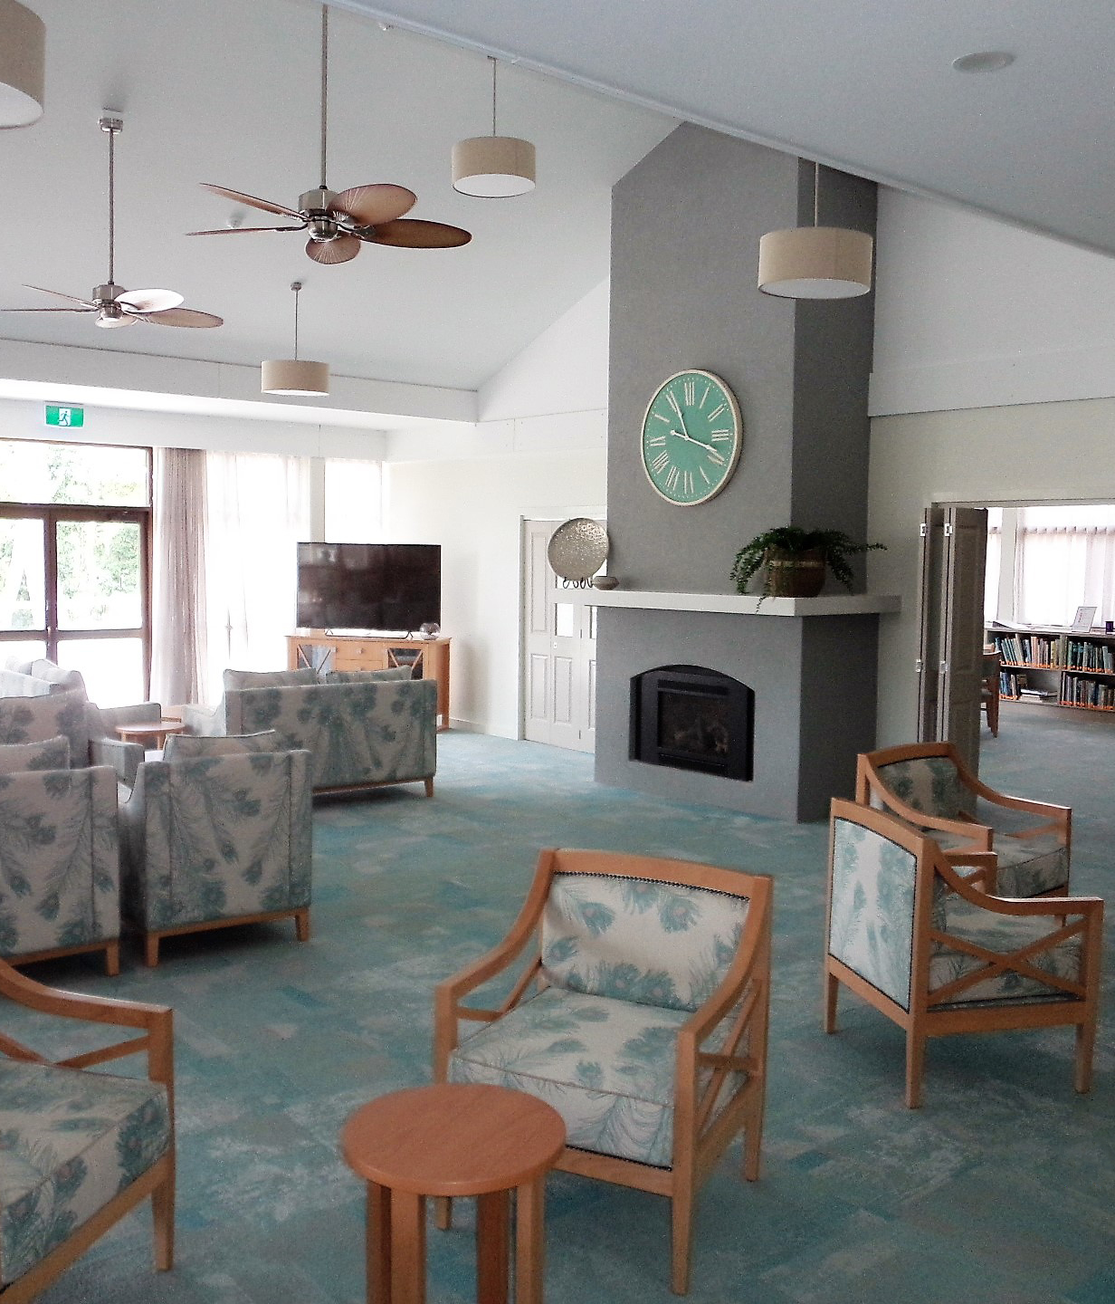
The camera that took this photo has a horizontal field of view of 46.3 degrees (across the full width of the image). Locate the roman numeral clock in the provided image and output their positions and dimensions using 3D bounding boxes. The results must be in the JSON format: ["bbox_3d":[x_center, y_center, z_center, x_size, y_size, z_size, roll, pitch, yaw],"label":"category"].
[{"bbox_3d":[0.921,-1.476,8.994,0.060,0.921,0.914,-4,6,-42],"label":"roman numeral clock"}]

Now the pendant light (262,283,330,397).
[{"bbox_3d":[-1.919,-2.331,9.645,0.501,0.771,0.501,1,5,0],"label":"pendant light"}]

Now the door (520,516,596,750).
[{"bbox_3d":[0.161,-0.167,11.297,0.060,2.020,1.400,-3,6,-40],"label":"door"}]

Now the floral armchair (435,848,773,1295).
[{"bbox_3d":[0.136,1.026,3.406,0.665,0.835,0.660,3,5,25],"label":"floral armchair"}]

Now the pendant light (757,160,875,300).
[{"bbox_3d":[1.188,-2.019,5.974,0.500,0.708,0.500,1,4,0],"label":"pendant light"}]

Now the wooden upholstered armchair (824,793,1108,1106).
[{"bbox_3d":[1.338,0.968,4.399,0.660,0.835,0.665,0,4,-13],"label":"wooden upholstered armchair"}]

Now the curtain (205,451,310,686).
[{"bbox_3d":[-2.842,-0.595,12.497,1.088,2.544,0.100,-3,6,-40],"label":"curtain"}]

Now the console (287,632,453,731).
[{"bbox_3d":[-1.812,0.303,12.612,1.522,0.873,0.477,2,5,19],"label":"console"}]

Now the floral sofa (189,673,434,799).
[{"bbox_3d":[-1.693,0.598,9.000,1.518,0.865,0.802,-3,6,-35],"label":"floral sofa"}]

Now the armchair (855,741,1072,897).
[{"bbox_3d":[1.788,0.895,5.763,0.701,0.868,0.653,-3,6,-40],"label":"armchair"}]

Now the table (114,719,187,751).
[{"bbox_3d":[-2.592,0.755,8.353,0.450,0.550,0.450,1,4,0],"label":"table"}]

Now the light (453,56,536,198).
[{"bbox_3d":[-0.381,-3.177,7.826,0.501,0.768,0.501,1,5,0],"label":"light"}]

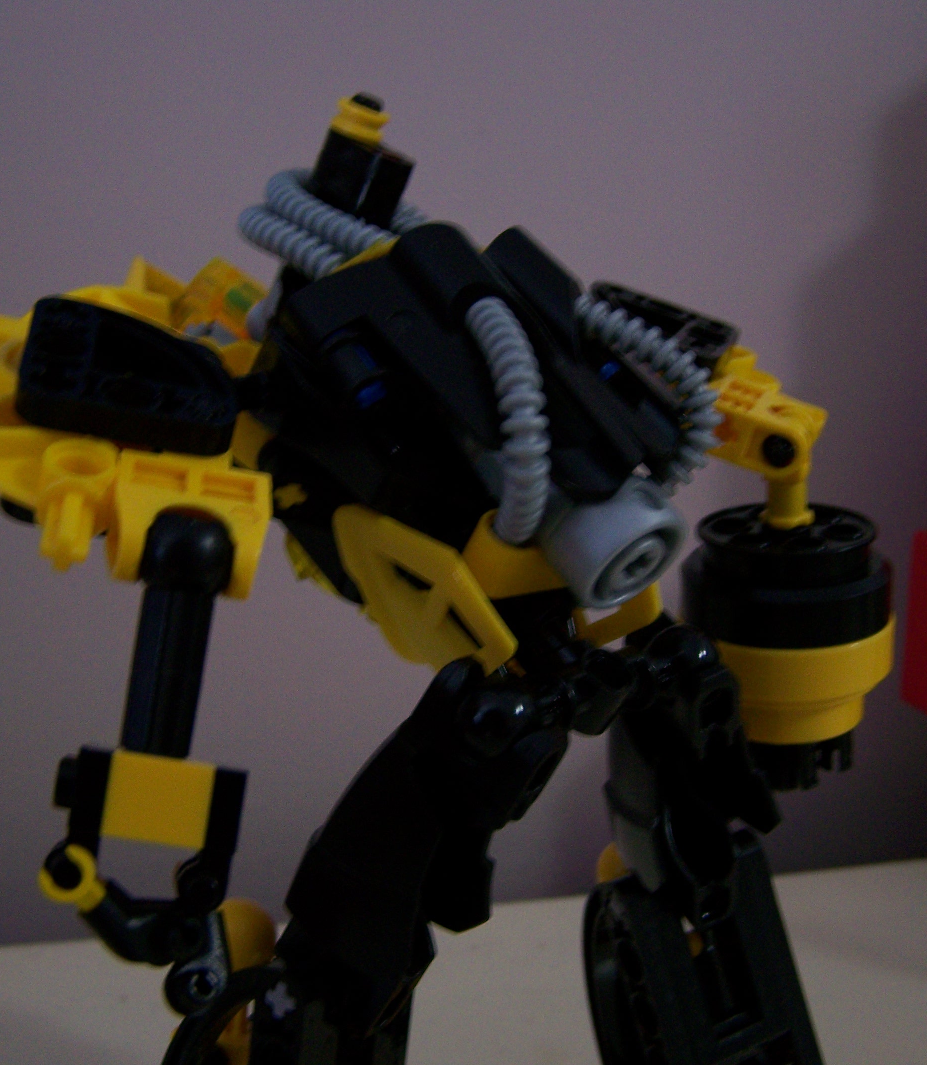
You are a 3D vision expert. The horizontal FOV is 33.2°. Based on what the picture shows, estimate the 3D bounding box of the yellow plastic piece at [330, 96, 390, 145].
[{"bbox_3d":[-0.015,-0.059,0.225,0.007,0.004,0.007,19,13,0],"label":"yellow plastic piece"}]

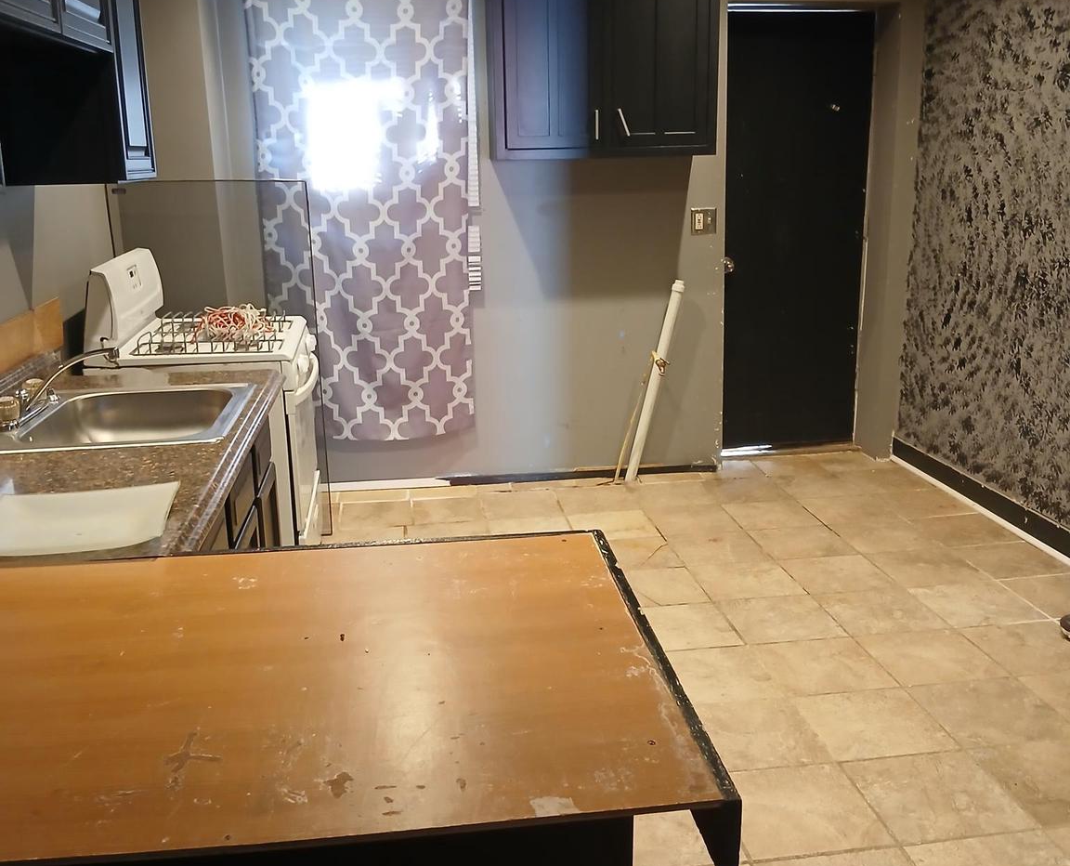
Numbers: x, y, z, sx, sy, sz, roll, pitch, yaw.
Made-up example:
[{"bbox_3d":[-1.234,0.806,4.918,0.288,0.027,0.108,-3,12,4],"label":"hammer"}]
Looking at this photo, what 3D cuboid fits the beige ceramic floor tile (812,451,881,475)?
[{"bbox_3d":[1.549,0.140,5.169,0.310,0.010,0.330,-3,15,-7],"label":"beige ceramic floor tile"}]

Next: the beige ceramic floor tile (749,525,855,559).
[{"bbox_3d":[1.024,0.423,4.090,0.330,0.010,0.322,-3,15,-8],"label":"beige ceramic floor tile"}]

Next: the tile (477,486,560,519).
[{"bbox_3d":[-0.045,0.317,4.645,0.326,0.010,0.326,-3,15,-7],"label":"tile"}]

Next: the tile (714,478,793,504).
[{"bbox_3d":[0.931,0.259,4.719,0.320,0.010,0.330,-3,15,-8],"label":"tile"}]

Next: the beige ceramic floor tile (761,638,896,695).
[{"bbox_3d":[0.834,0.682,3.122,0.330,0.010,0.325,-3,15,-8],"label":"beige ceramic floor tile"}]

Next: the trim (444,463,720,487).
[{"bbox_3d":[0.228,0.194,5.000,1.281,0.037,0.018,-3,15,-6],"label":"trim"}]

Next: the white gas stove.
[{"bbox_3d":[-1.010,0.015,3.485,0.640,1.160,0.755,-3,15,-8],"label":"white gas stove"}]

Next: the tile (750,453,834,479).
[{"bbox_3d":[1.214,0.164,5.061,0.325,0.010,0.290,-3,15,-8],"label":"tile"}]

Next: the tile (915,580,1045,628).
[{"bbox_3d":[1.456,0.568,3.538,0.326,0.010,0.326,-3,15,-7],"label":"tile"}]

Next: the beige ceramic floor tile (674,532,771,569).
[{"bbox_3d":[0.695,0.442,4.040,0.330,0.010,0.320,-3,15,-8],"label":"beige ceramic floor tile"}]

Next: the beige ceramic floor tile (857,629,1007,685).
[{"bbox_3d":[1.174,0.668,3.184,0.328,0.010,0.326,-3,15,-7],"label":"beige ceramic floor tile"}]

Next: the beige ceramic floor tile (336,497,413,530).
[{"bbox_3d":[-0.677,0.350,4.572,0.308,0.010,0.326,-3,15,-7],"label":"beige ceramic floor tile"}]

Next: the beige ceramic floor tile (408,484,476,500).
[{"bbox_3d":[-0.412,0.275,4.754,0.305,0.010,0.155,-3,15,-8],"label":"beige ceramic floor tile"}]

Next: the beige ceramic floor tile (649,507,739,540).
[{"bbox_3d":[0.659,0.363,4.405,0.326,0.010,0.326,-3,15,-7],"label":"beige ceramic floor tile"}]

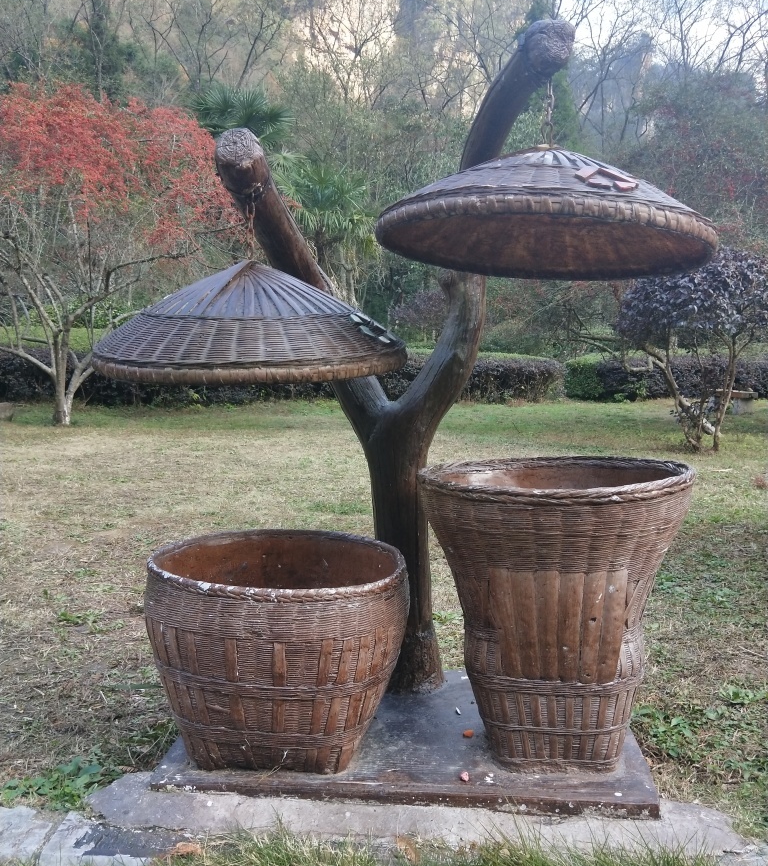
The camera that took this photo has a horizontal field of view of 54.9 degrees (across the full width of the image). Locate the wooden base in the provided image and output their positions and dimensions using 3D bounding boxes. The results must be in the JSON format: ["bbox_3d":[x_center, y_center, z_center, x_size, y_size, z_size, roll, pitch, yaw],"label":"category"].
[{"bbox_3d":[0.088,0.989,2.487,1.441,0.045,0.828,0,6,4],"label":"wooden base"}]

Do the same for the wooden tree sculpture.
[{"bbox_3d":[0.025,-0.116,2.437,1.021,2.165,0.689,0,6,4],"label":"wooden tree sculpture"}]

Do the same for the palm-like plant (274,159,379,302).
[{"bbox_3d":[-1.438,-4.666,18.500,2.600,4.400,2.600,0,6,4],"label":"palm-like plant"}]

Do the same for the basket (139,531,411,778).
[{"bbox_3d":[-0.343,0.683,2.368,0.830,0.590,0.775,0,6,4],"label":"basket"}]

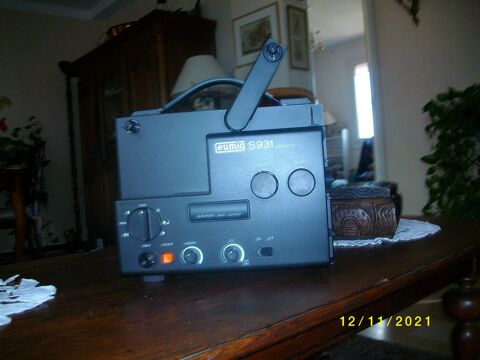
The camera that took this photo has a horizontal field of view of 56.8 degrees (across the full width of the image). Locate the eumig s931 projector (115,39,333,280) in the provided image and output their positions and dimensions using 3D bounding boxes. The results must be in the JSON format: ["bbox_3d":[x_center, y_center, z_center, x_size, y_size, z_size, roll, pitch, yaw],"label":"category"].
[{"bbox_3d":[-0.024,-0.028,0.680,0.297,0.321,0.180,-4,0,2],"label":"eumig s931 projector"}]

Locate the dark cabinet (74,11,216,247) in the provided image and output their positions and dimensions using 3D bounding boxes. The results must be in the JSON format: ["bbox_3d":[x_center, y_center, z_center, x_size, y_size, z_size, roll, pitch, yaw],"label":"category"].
[{"bbox_3d":[-0.925,-0.310,4.299,0.564,2.000,1.729,-4,0,-41],"label":"dark cabinet"}]

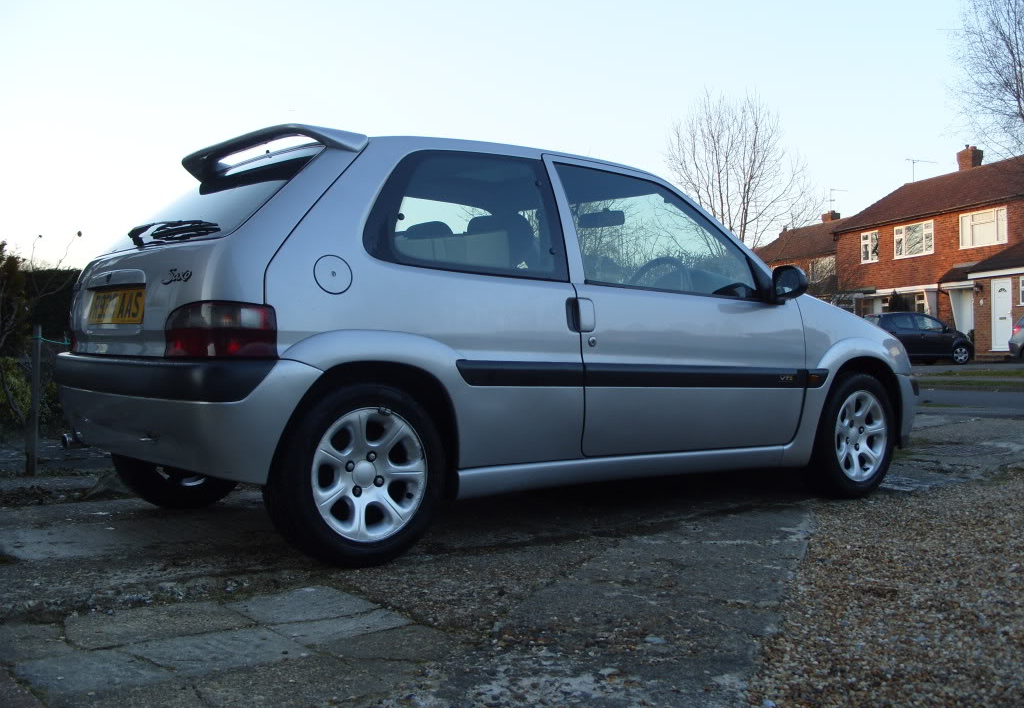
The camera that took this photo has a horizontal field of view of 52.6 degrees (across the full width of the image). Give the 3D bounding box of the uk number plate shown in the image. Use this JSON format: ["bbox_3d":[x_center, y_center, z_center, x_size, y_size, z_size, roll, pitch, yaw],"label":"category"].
[{"bbox_3d":[-1.240,-0.144,3.249,0.012,0.111,0.520,7,-5,-38],"label":"uk number plate"}]

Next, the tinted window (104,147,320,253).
[{"bbox_3d":[-1.033,-0.484,3.412,1.130,0.080,0.475,0,41,52],"label":"tinted window"}]

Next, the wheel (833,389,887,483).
[{"bbox_3d":[1.443,0.350,4.476,0.384,0.384,0.160,0,0,-38],"label":"wheel"}]

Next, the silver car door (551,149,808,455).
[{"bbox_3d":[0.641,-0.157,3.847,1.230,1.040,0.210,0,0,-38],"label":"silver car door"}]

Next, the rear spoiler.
[{"bbox_3d":[-0.884,-0.659,3.530,0.230,0.140,1.120,0,0,-38],"label":"rear spoiler"}]

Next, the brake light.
[{"bbox_3d":[-0.797,-0.060,2.828,0.200,0.150,0.280,0,0,-38],"label":"brake light"}]

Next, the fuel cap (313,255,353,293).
[{"bbox_3d":[-0.501,-0.221,2.902,0.120,0.120,0.030,0,-7,-33],"label":"fuel cap"}]

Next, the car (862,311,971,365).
[{"bbox_3d":[11.118,-0.431,28.974,3.430,1.460,1.620,0,0,-15],"label":"car"}]

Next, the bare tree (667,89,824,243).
[{"bbox_3d":[6.484,-3.579,29.000,4.425,7.658,4.425,0,0,0],"label":"bare tree"}]

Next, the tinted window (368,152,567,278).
[{"bbox_3d":[-0.150,-0.444,3.236,0.750,0.420,0.060,0,-19,-38],"label":"tinted window"}]

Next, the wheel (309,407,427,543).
[{"bbox_3d":[-0.450,0.346,3.025,0.384,0.384,0.160,0,0,-38],"label":"wheel"}]

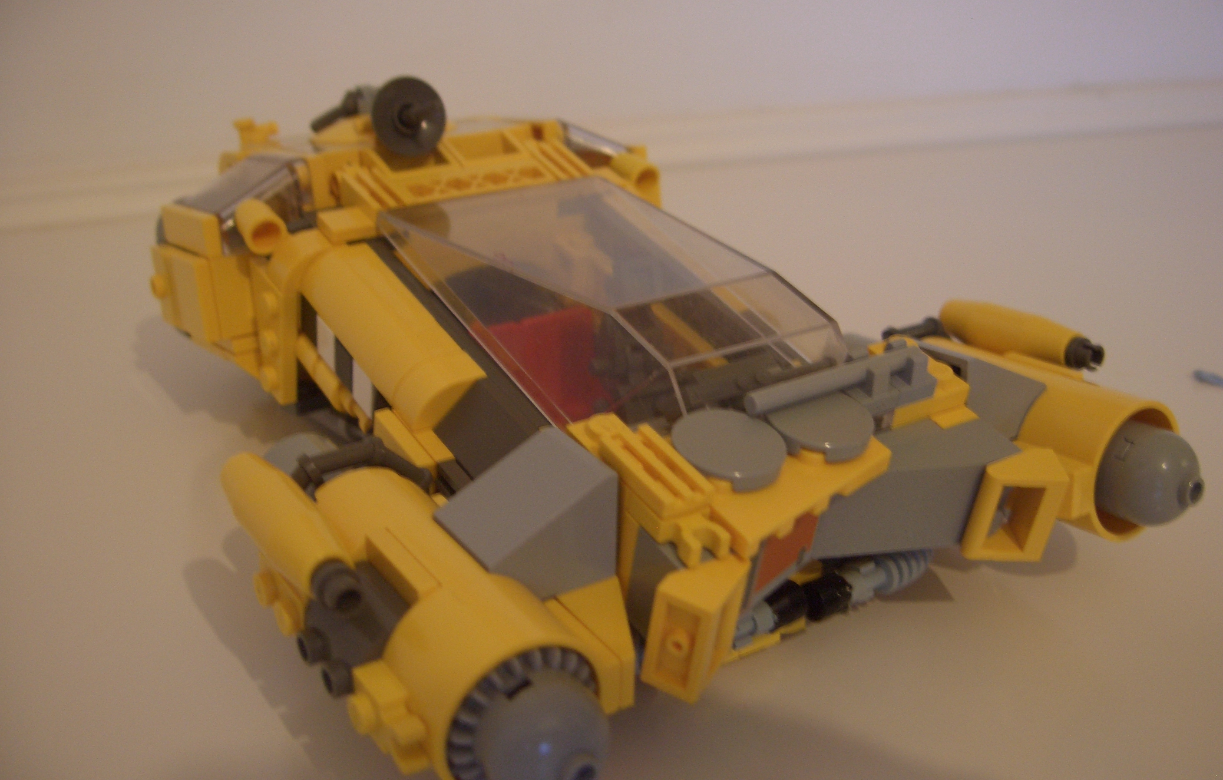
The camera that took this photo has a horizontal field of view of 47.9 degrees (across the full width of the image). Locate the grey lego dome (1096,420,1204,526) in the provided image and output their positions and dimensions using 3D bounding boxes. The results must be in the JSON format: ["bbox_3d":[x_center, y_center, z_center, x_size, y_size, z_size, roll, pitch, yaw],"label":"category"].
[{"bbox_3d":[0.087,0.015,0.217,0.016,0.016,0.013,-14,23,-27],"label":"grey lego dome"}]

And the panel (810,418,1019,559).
[{"bbox_3d":[0.045,0.017,0.209,0.032,0.016,0.011,-14,37,-27],"label":"panel"}]

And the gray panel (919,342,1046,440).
[{"bbox_3d":[0.059,-0.002,0.229,0.019,0.016,0.016,-14,24,-27],"label":"gray panel"}]

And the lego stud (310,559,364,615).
[{"bbox_3d":[-0.034,0.025,0.173,0.006,0.006,0.006,-14,23,-27],"label":"lego stud"}]

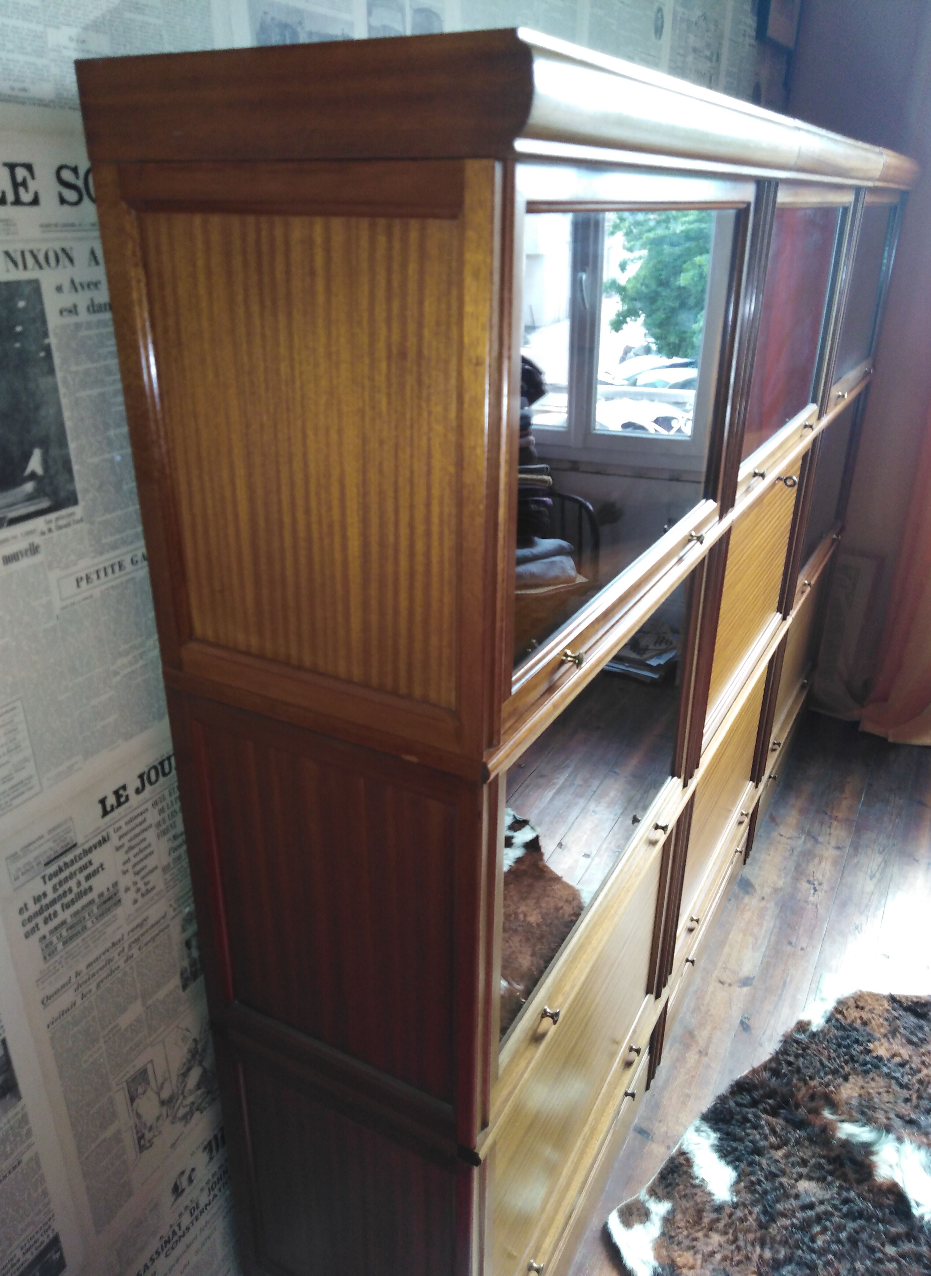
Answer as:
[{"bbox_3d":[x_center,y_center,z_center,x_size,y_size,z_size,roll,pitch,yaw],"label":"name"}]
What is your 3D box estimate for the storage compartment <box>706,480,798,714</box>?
[{"bbox_3d":[0.446,-0.164,1.896,0.328,0.436,0.736,14,29,26],"label":"storage compartment"}]

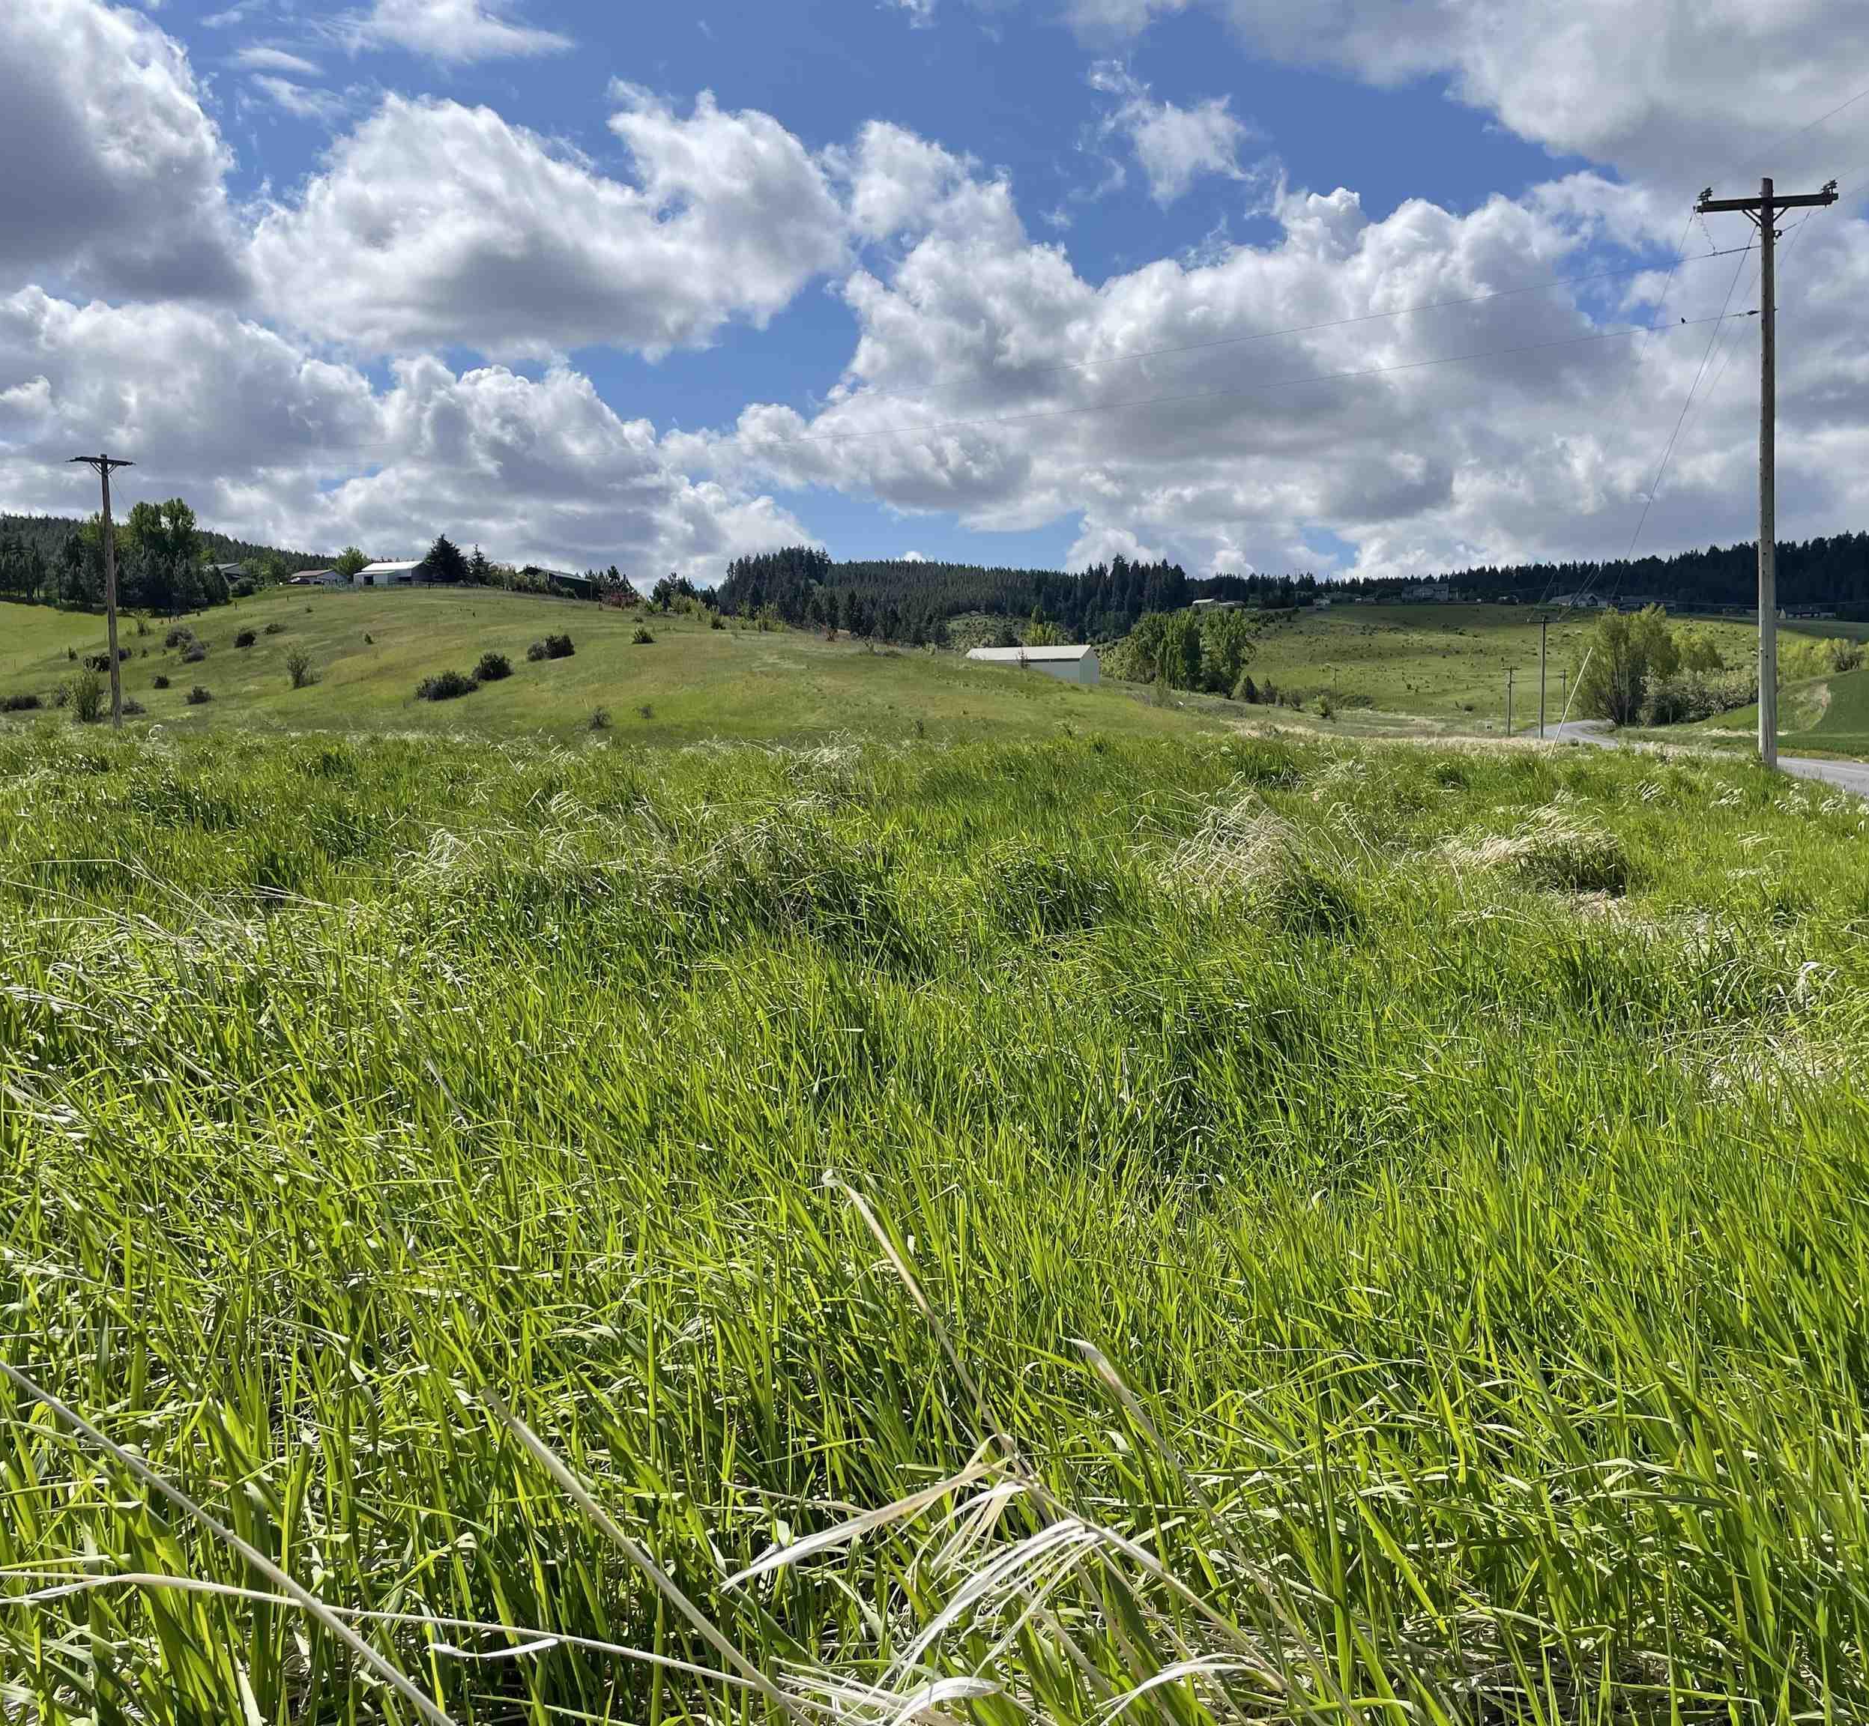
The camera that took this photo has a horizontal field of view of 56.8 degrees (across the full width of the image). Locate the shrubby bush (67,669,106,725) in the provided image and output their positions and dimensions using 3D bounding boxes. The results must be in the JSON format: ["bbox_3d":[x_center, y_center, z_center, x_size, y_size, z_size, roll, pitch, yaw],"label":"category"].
[{"bbox_3d":[-35.801,-7.024,73.000,1.650,2.300,1.600,-3,6,-26],"label":"shrubby bush"}]

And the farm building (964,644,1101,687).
[{"bbox_3d":[15.561,-30.838,272.000,18.800,5.900,12.500,1,6,18],"label":"farm building"}]

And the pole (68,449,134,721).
[{"bbox_3d":[-30.693,-10.056,64.475,0.320,10.190,2.440,4,7,36],"label":"pole"}]

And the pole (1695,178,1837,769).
[{"bbox_3d":[15.300,-7.053,31.700,2.420,10.650,0.330,-2,5,7],"label":"pole"}]

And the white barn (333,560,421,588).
[{"bbox_3d":[-124.285,-65.737,395.000,15.500,5.400,9.000,1,6,18],"label":"white barn"}]

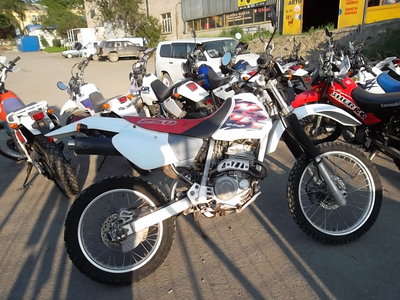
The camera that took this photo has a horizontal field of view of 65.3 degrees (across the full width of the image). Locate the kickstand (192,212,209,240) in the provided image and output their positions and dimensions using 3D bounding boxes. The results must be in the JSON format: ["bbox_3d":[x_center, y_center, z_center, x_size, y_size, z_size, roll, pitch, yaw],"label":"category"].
[{"bbox_3d":[0.003,0.523,2.159,0.060,0.330,0.060,-21,34,-1],"label":"kickstand"}]

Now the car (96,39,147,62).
[{"bbox_3d":[-6.663,-8.507,27.000,4.400,1.740,1.730,-16,22,-35],"label":"car"}]

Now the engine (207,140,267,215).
[{"bbox_3d":[0.221,0.172,2.005,0.360,0.420,0.360,-8,-1,-10],"label":"engine"}]

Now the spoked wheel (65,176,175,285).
[{"bbox_3d":[-0.468,0.480,1.876,0.665,0.665,0.115,-8,-1,-10],"label":"spoked wheel"}]

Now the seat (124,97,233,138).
[{"bbox_3d":[-0.118,-0.172,1.958,0.700,0.230,0.250,-8,-1,-10],"label":"seat"}]

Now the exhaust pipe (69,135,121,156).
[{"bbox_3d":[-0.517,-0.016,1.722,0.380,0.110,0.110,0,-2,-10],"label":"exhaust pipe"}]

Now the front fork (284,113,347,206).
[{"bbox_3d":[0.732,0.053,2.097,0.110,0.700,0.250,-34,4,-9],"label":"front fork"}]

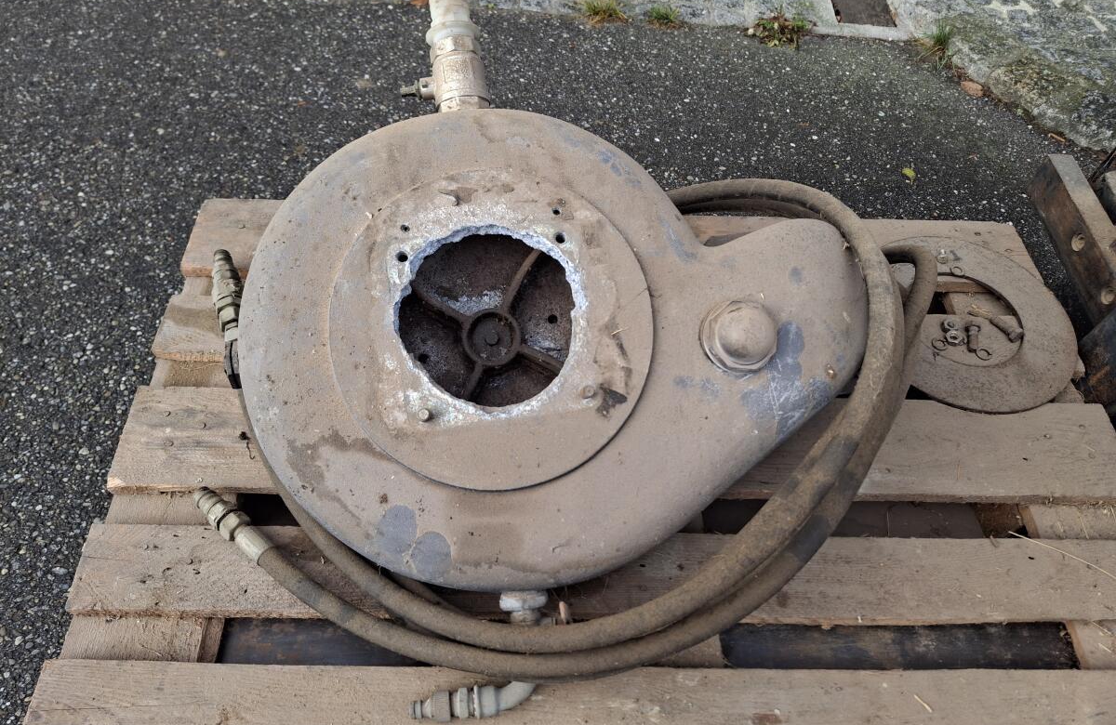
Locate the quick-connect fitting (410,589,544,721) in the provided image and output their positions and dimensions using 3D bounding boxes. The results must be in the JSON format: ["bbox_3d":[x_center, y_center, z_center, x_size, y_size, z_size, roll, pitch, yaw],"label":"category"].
[{"bbox_3d":[-0.076,0.281,0.777,0.133,0.086,0.120,-3,55,-5],"label":"quick-connect fitting"}]

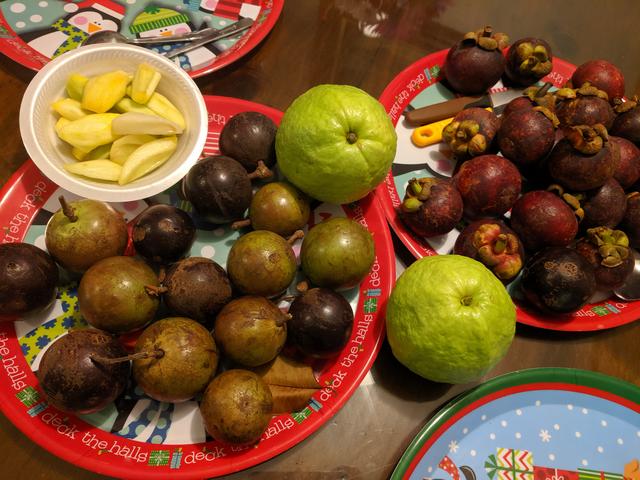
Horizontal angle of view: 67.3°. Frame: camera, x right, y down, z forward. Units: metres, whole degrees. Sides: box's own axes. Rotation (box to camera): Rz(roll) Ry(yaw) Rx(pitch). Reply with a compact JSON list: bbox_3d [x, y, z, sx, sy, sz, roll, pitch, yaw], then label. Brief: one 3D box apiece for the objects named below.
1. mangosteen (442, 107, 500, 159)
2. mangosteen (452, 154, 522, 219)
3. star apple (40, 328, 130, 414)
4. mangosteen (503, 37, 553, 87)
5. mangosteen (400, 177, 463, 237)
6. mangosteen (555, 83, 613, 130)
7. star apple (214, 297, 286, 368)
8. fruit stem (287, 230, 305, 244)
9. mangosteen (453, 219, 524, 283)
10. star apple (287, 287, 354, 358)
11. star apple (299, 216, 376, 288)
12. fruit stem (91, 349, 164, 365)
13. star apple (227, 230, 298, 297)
[{"bbox_3d":[0.151,-0.107,0.484,0.052,0.054,0.054,-21,107,-51],"label":"mangosteen"},{"bbox_3d":[0.157,-0.050,0.450,0.062,0.058,0.061,3,63,-6],"label":"mangosteen"},{"bbox_3d":[-0.168,0.094,0.345,0.059,0.057,0.059,0,63,-7],"label":"star apple"},{"bbox_3d":[0.234,-0.201,0.542,0.053,0.053,0.053,-6,86,12],"label":"mangosteen"},{"bbox_3d":[0.102,-0.030,0.437,0.052,0.053,0.053,29,72,-36],"label":"mangosteen"},{"bbox_3d":[0.278,-0.136,0.508,0.058,0.058,0.054,-6,102,0],"label":"mangosteen"},{"bbox_3d":[-0.053,0.071,0.372,0.054,0.053,0.054,0,63,-7],"label":"star apple"},{"bbox_3d":[-0.020,-0.002,0.397,0.018,0.006,0.006,-35,90,0],"label":"fruit stem"},{"bbox_3d":[0.147,0.009,0.419,0.061,0.057,0.061,3,63,-6],"label":"mangosteen"},{"bbox_3d":[0.000,0.065,0.377,0.054,0.053,0.054,3,63,-6],"label":"star apple"},{"bbox_3d":[0.015,0.012,0.406,0.062,0.061,0.062,0,63,-7],"label":"star apple"},{"bbox_3d":[-0.130,0.080,0.324,0.049,0.006,0.009,-2,90,-4],"label":"fruit stem"},{"bbox_3d":[-0.047,0.020,0.398,0.056,0.055,0.056,0,63,-7],"label":"star apple"}]

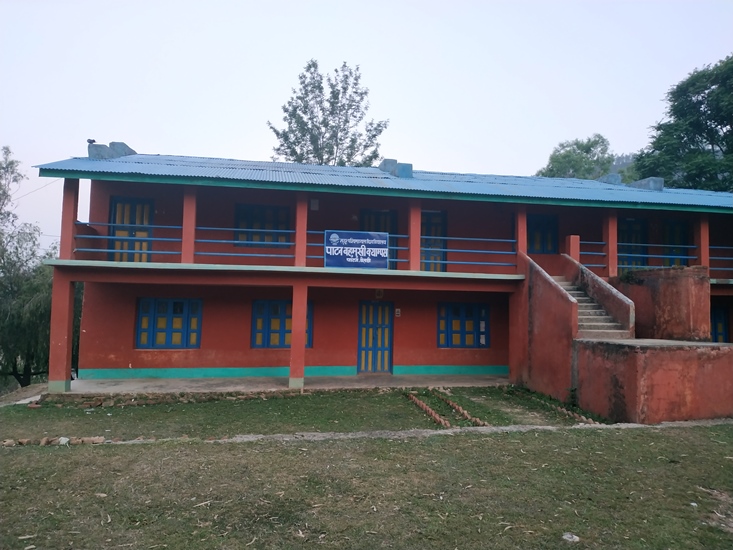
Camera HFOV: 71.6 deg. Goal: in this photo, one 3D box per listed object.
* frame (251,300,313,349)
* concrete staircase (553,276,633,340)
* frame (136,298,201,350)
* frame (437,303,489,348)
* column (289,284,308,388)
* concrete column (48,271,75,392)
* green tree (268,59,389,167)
[{"bbox_3d":[-2.250,1.334,13.738,1.599,1.291,0.120,2,-3,-10],"label":"frame"},{"bbox_3d":[5.040,0.724,12.519,1.240,1.460,2.550,2,-3,-10],"label":"concrete staircase"},{"bbox_3d":[-5.096,1.266,13.219,1.581,1.299,0.120,2,-3,-10],"label":"frame"},{"bbox_3d":[2.808,1.456,14.661,1.581,1.298,0.120,2,-3,-10],"label":"frame"},{"bbox_3d":[-1.623,1.461,12.119,0.347,2.396,0.340,2,-3,-10],"label":"column"},{"bbox_3d":[-6.681,1.217,11.203,0.344,2.647,0.340,2,-3,-10],"label":"concrete column"},{"bbox_3d":[-1.928,-3.868,25.795,6.337,14.382,6.100,2,-3,-10],"label":"green tree"}]

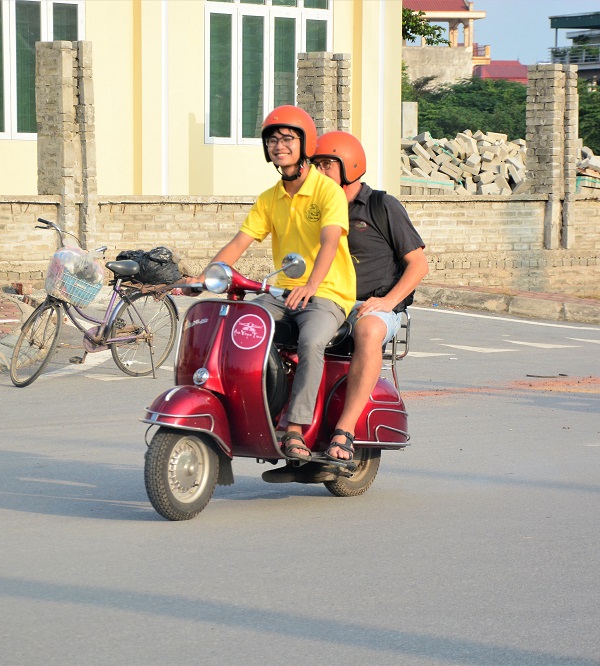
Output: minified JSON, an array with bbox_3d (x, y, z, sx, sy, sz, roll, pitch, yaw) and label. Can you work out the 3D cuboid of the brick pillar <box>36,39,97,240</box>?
[{"bbox_3d":[-1.921,-1.510,25.757,0.345,1.829,0.345,-2,4,-43],"label":"brick pillar"}]

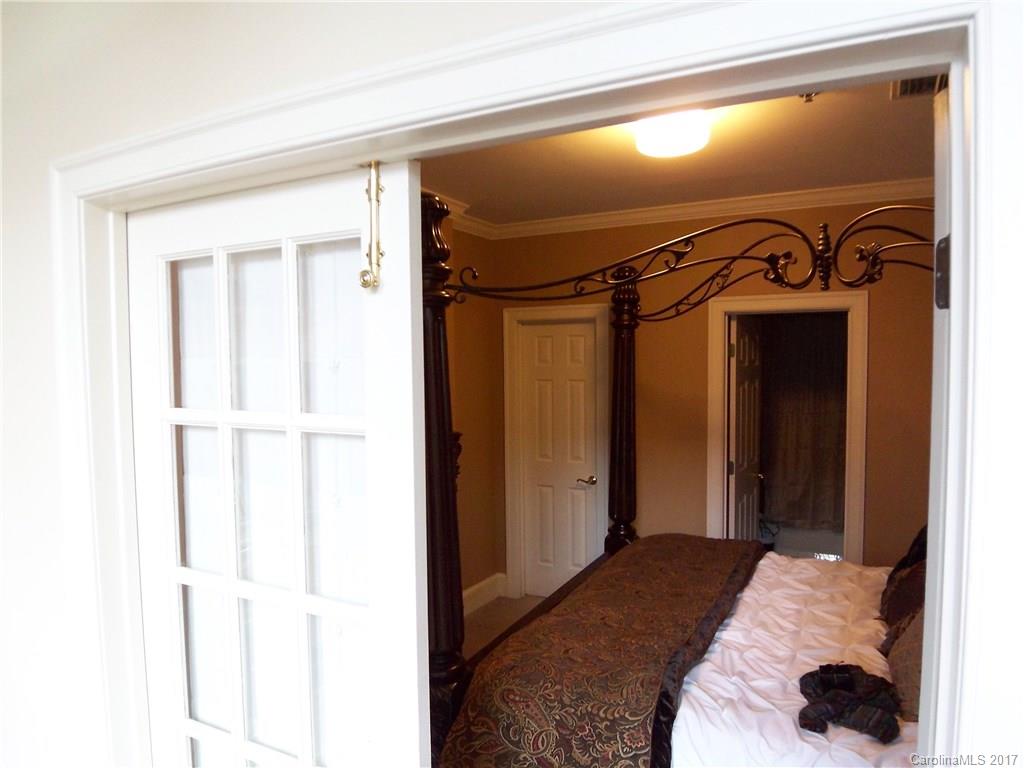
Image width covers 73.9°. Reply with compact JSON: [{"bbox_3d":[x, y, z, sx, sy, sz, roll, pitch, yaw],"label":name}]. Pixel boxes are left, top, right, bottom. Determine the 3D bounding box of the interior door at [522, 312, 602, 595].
[{"bbox_3d":[0.356,0.572,4.879,0.610,2.030,0.040,1,2,28],"label":"interior door"}]

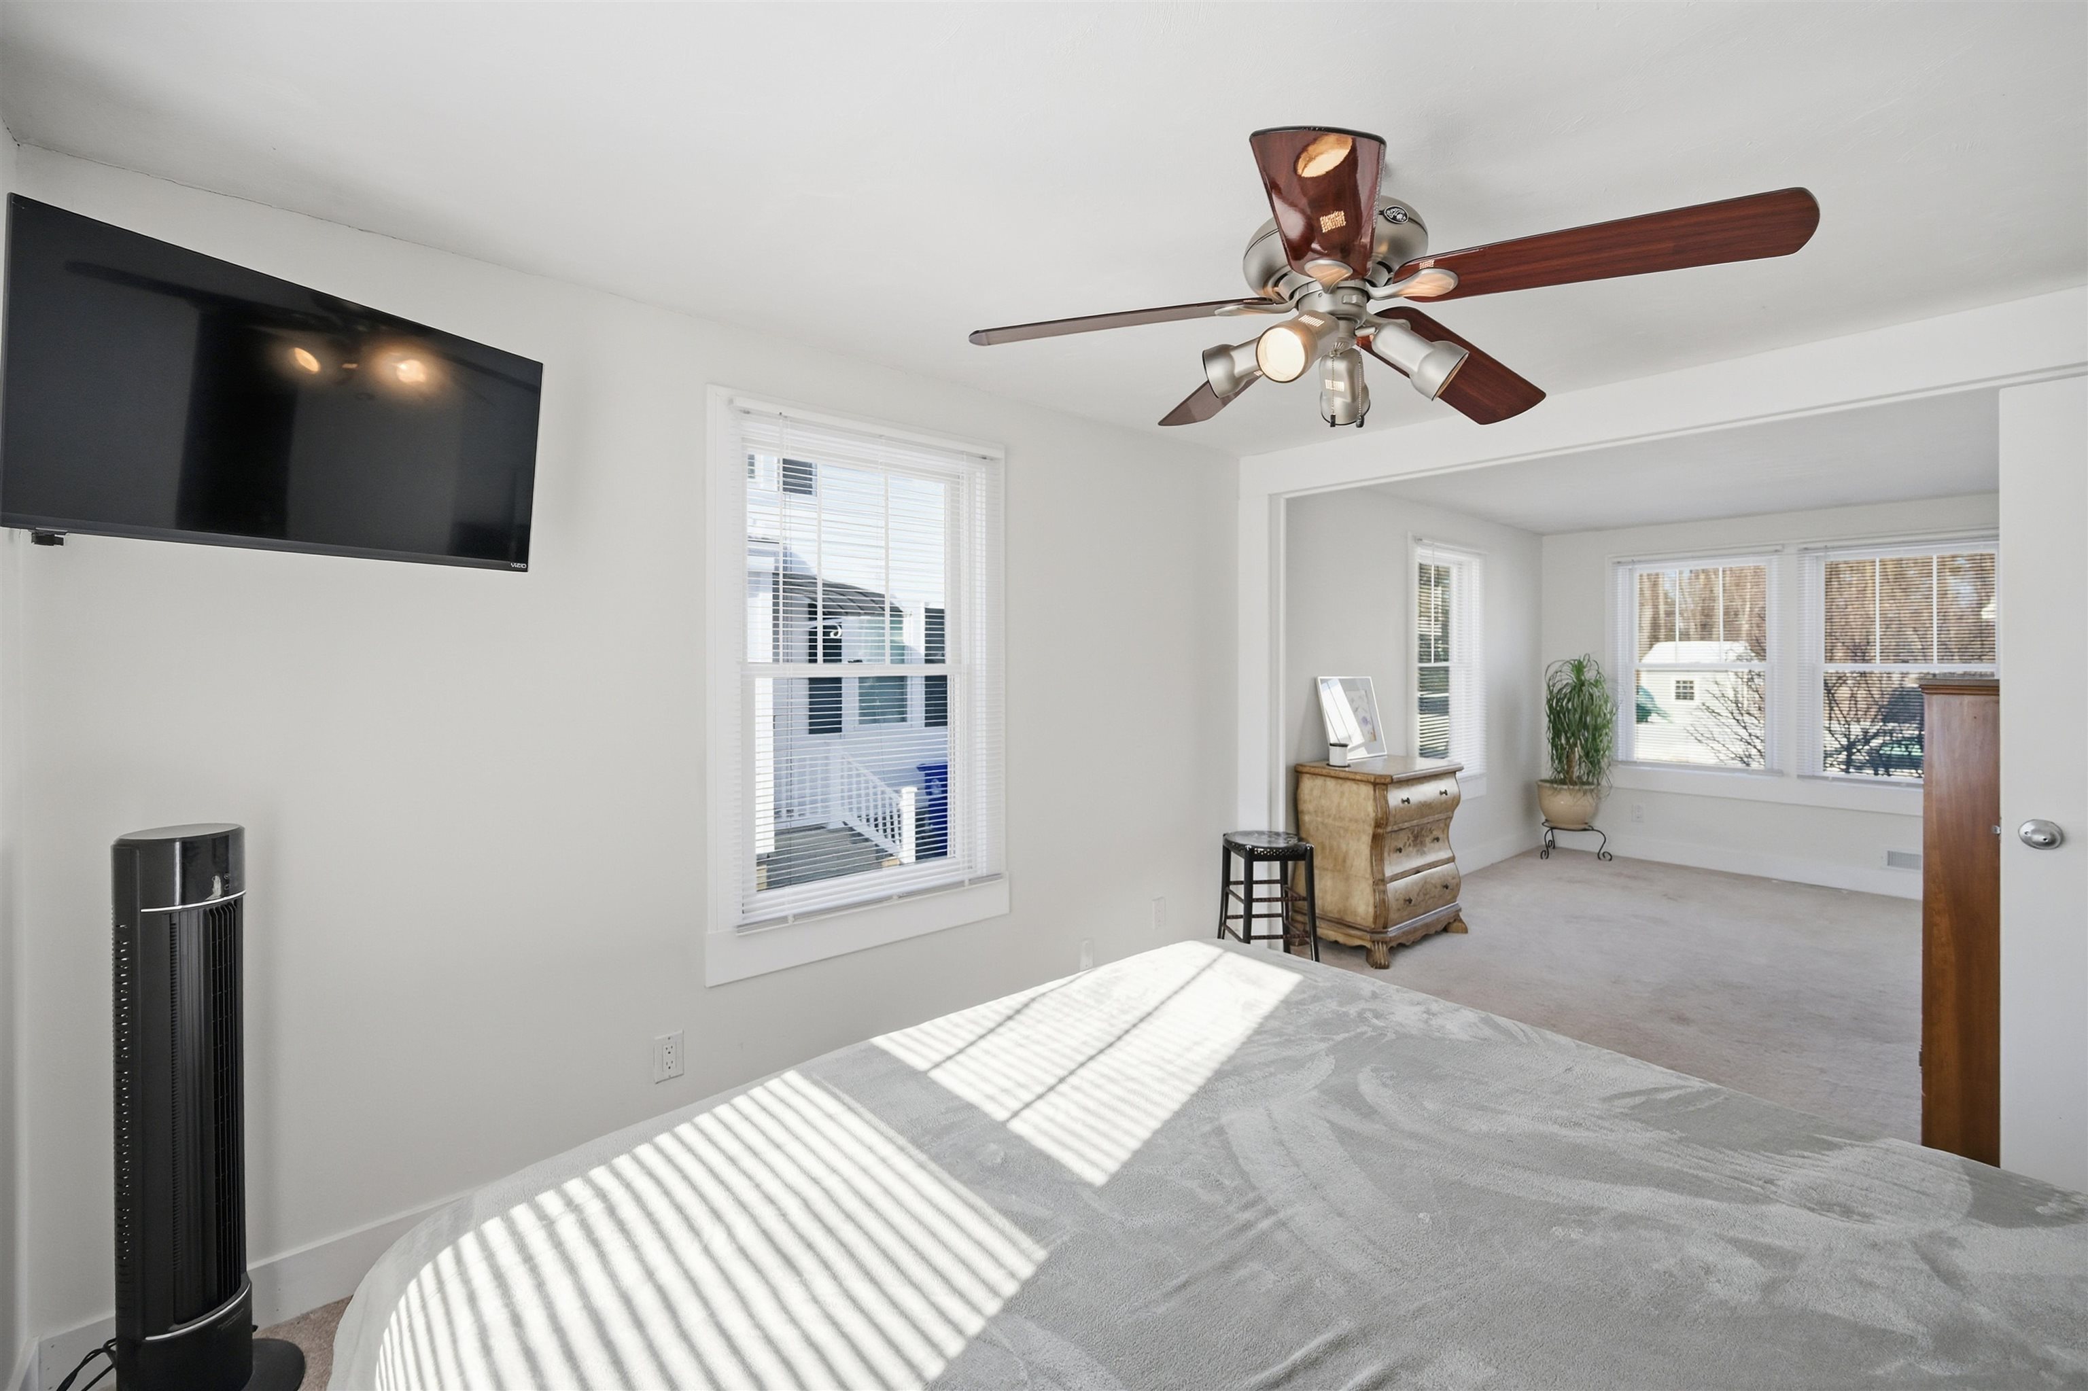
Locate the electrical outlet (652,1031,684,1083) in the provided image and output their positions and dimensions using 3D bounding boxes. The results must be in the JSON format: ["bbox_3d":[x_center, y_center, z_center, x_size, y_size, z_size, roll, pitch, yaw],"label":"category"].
[{"bbox_3d":[-0.978,0.945,2.118,0.072,0.117,0.010,-1,2,-39],"label":"electrical outlet"}]

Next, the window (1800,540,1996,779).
[{"bbox_3d":[4.790,-0.178,4.545,0.835,1.370,0.050,2,2,44],"label":"window"}]

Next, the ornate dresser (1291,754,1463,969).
[{"bbox_3d":[1.628,0.757,3.955,0.750,0.835,0.490,-1,2,-39],"label":"ornate dresser"}]

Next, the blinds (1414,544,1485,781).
[{"bbox_3d":[2.415,-0.187,4.820,0.880,1.380,0.050,-1,2,-39],"label":"blinds"}]

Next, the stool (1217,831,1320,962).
[{"bbox_3d":[0.915,0.895,3.310,0.335,0.620,0.335,0,2,0],"label":"stool"}]

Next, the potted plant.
[{"bbox_3d":[3.564,0.312,5.450,0.460,1.160,0.440,1,2,33],"label":"potted plant"}]

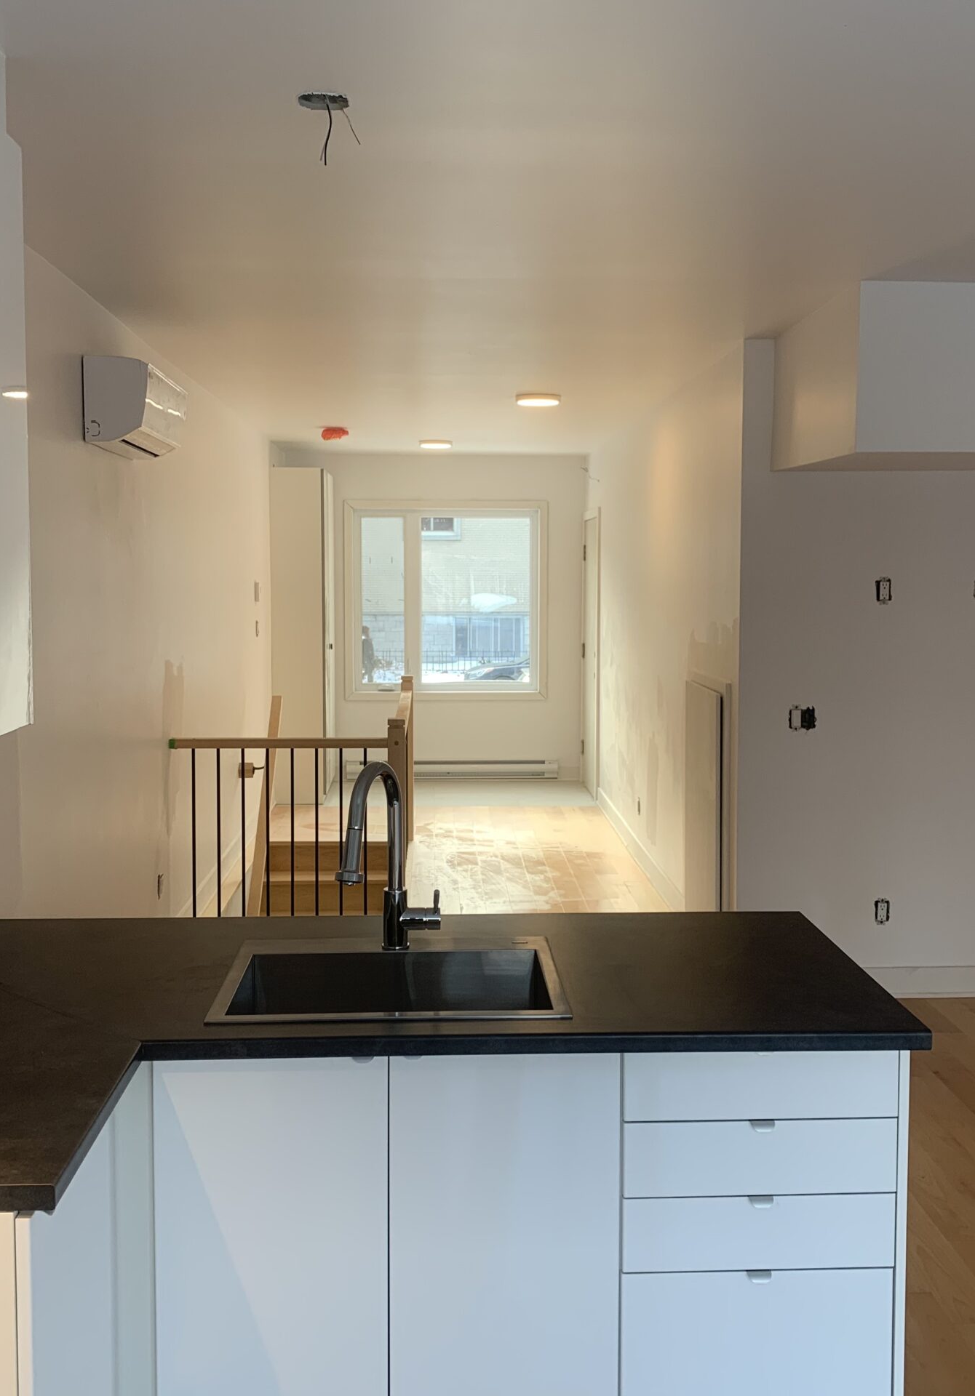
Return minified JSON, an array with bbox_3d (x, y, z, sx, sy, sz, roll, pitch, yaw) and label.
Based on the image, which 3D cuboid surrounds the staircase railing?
[{"bbox_3d":[-0.887,0.489,7.228,0.980,1.006,2.600,0,5,-2],"label":"staircase railing"}]

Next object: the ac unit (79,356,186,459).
[{"bbox_3d":[-1.195,-0.982,4.795,0.205,0.280,0.725,0,5,-2],"label":"ac unit"}]

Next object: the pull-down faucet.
[{"bbox_3d":[-0.185,0.312,2.657,0.117,0.385,0.266,2,6,21],"label":"pull-down faucet"}]

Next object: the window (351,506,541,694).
[{"bbox_3d":[-0.312,-0.748,10.743,1.449,1.427,0.100,0,5,-2],"label":"window"}]

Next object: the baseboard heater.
[{"bbox_3d":[-0.264,0.560,10.803,1.643,0.155,0.070,0,5,-2],"label":"baseboard heater"}]

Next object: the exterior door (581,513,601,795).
[{"bbox_3d":[0.766,-0.325,10.253,0.080,2.060,0.930,0,5,-2],"label":"exterior door"}]

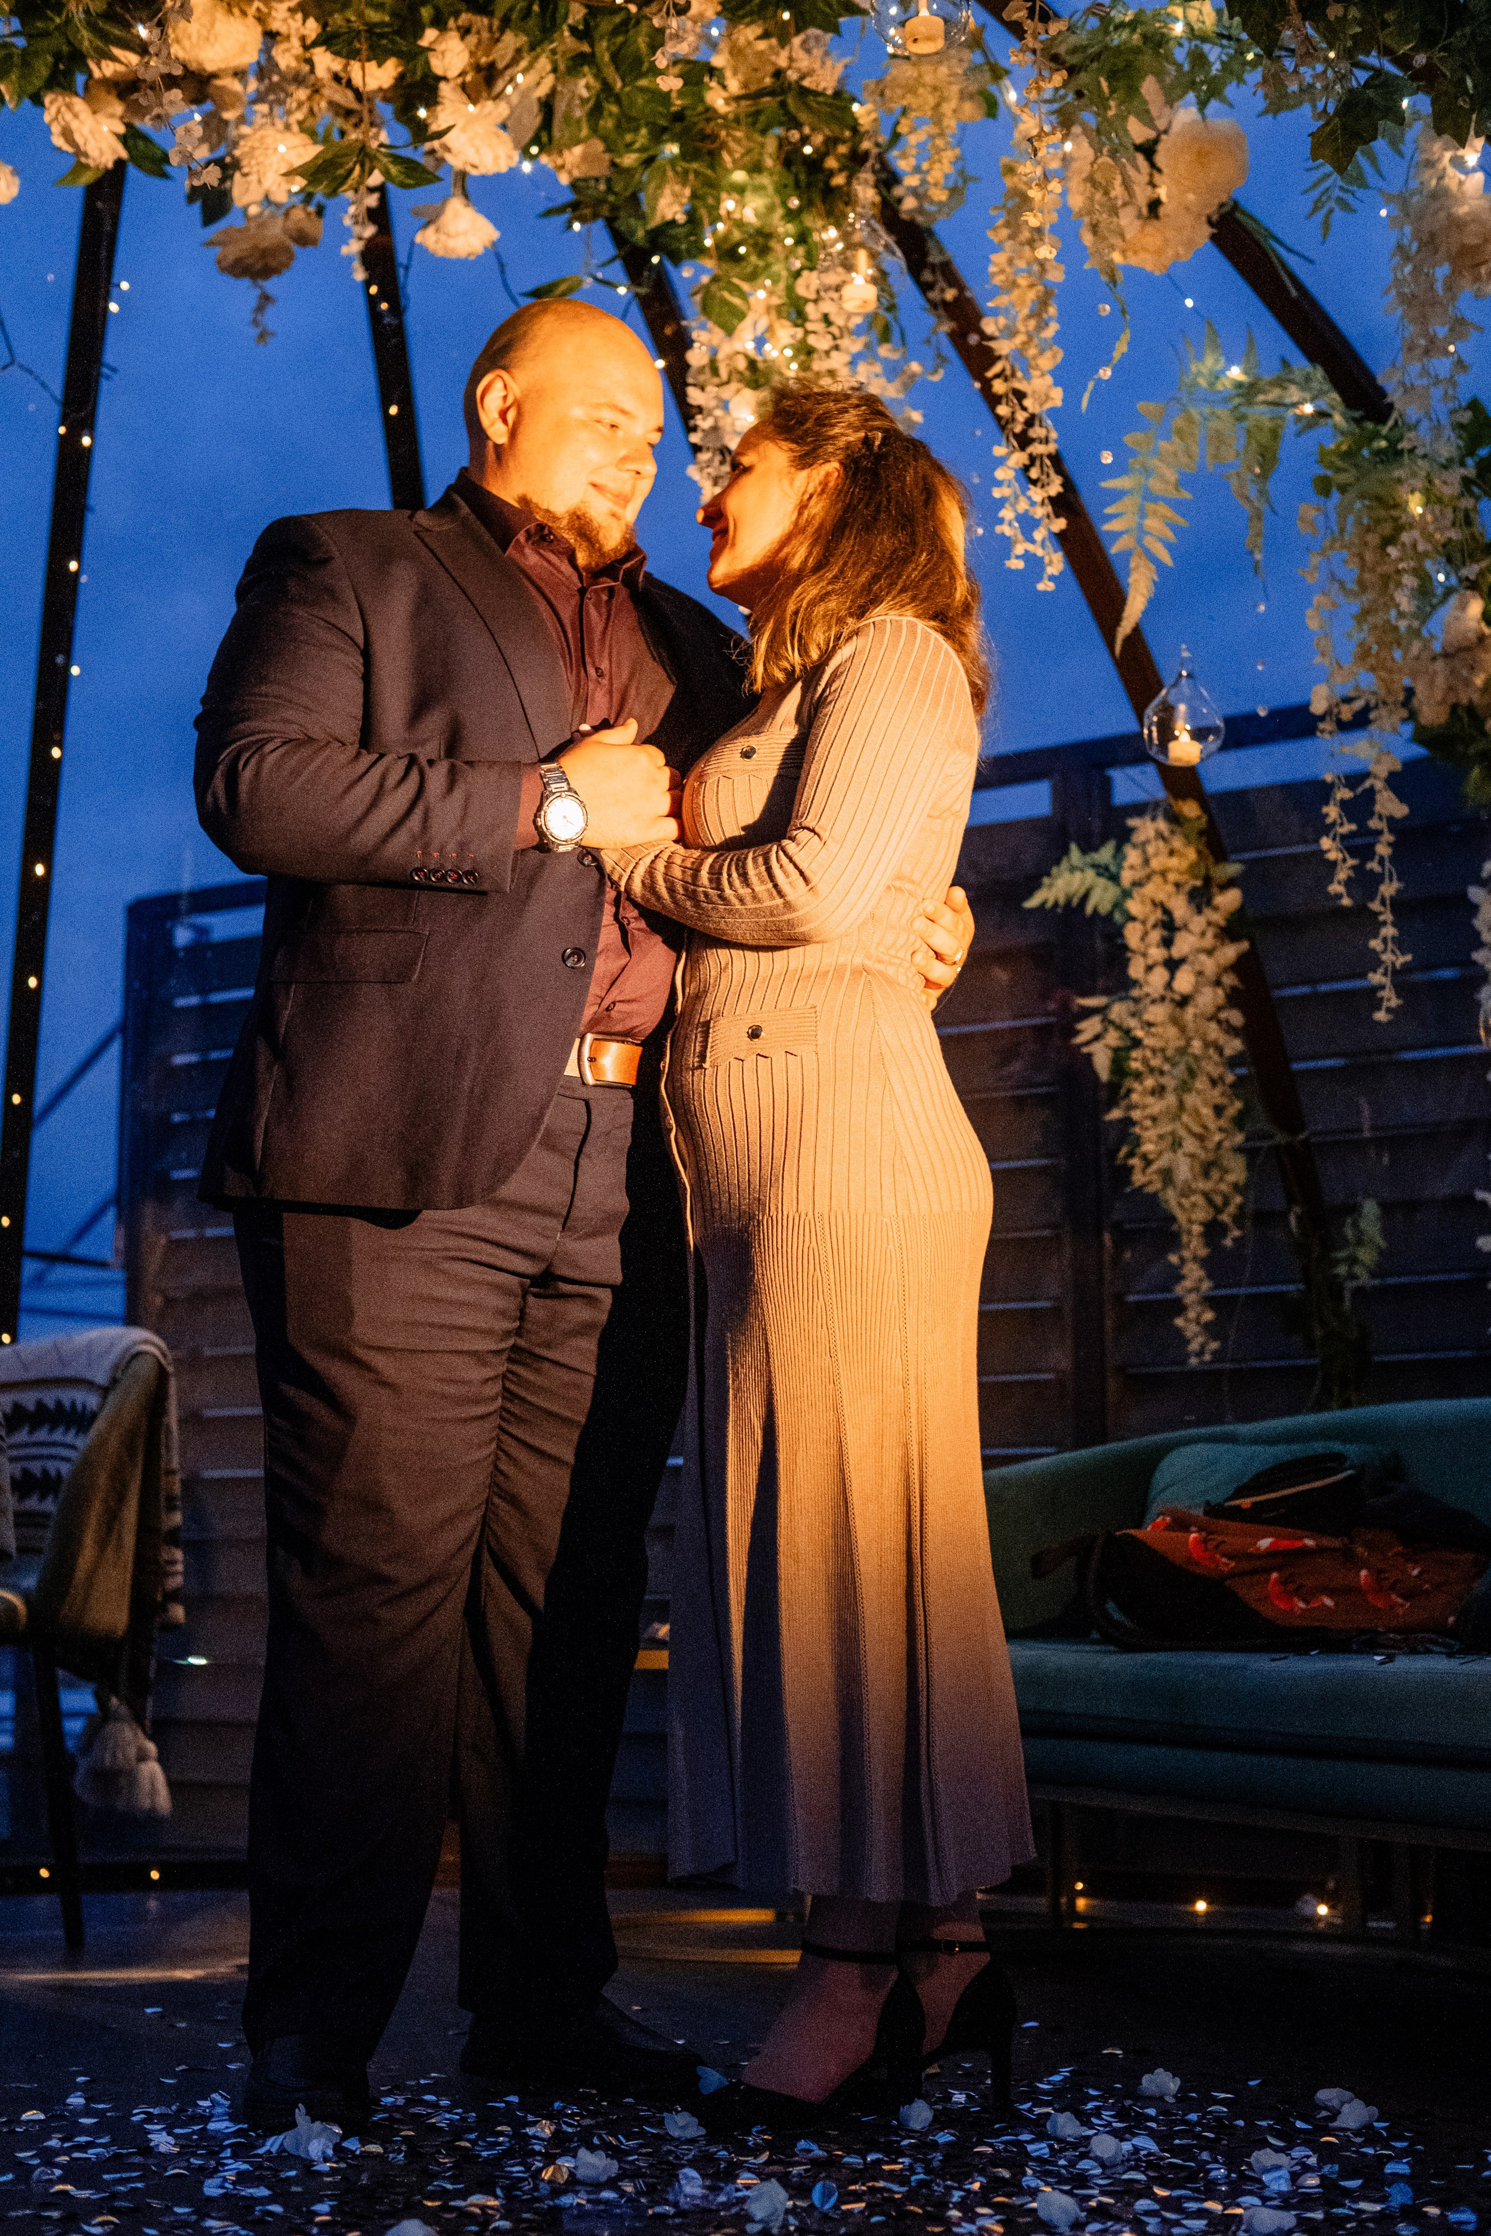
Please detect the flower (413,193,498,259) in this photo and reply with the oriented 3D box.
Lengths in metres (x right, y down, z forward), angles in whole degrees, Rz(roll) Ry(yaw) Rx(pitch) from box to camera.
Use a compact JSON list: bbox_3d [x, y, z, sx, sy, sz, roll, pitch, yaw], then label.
[{"bbox_3d":[-0.329,-1.011,3.520,0.088,0.058,0.085,1,-8,-10],"label":"flower"}]

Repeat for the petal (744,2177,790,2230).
[{"bbox_3d":[0.017,0.836,2.390,0.033,0.033,0.030,0,-9,0],"label":"petal"}]

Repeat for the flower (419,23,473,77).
[{"bbox_3d":[-0.344,-1.227,3.570,0.056,0.054,0.050,0,-8,0],"label":"flower"}]

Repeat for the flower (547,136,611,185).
[{"bbox_3d":[-0.182,-1.050,3.400,0.070,0.052,0.060,0,-9,0],"label":"flower"}]

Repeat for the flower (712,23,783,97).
[{"bbox_3d":[0.002,-1.233,3.620,0.075,0.078,0.065,0,-8,0],"label":"flower"}]

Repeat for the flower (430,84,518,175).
[{"bbox_3d":[-0.308,-1.120,3.520,0.092,0.088,0.085,3,-8,-20],"label":"flower"}]

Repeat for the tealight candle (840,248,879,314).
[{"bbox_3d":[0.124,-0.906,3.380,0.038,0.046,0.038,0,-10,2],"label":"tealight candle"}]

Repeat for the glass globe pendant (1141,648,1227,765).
[{"bbox_3d":[0.487,-0.457,3.450,0.092,0.136,0.092,0,-9,0],"label":"glass globe pendant"}]

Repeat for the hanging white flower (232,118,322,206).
[{"bbox_3d":[-0.516,-1.053,3.420,0.100,0.090,0.085,0,-9,0],"label":"hanging white flower"}]

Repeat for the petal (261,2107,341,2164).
[{"bbox_3d":[-0.394,0.890,2.724,0.068,0.042,0.055,0,-8,0],"label":"petal"}]

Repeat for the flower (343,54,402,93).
[{"bbox_3d":[-0.435,-1.219,3.620,0.062,0.042,0.055,1,-8,-10],"label":"flower"}]

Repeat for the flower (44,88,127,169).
[{"bbox_3d":[-0.748,-1.122,3.520,0.086,0.080,0.075,-3,-8,20],"label":"flower"}]

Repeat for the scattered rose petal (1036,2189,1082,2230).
[{"bbox_3d":[0.241,0.840,2.390,0.035,0.026,0.032,0,-9,0],"label":"scattered rose petal"}]

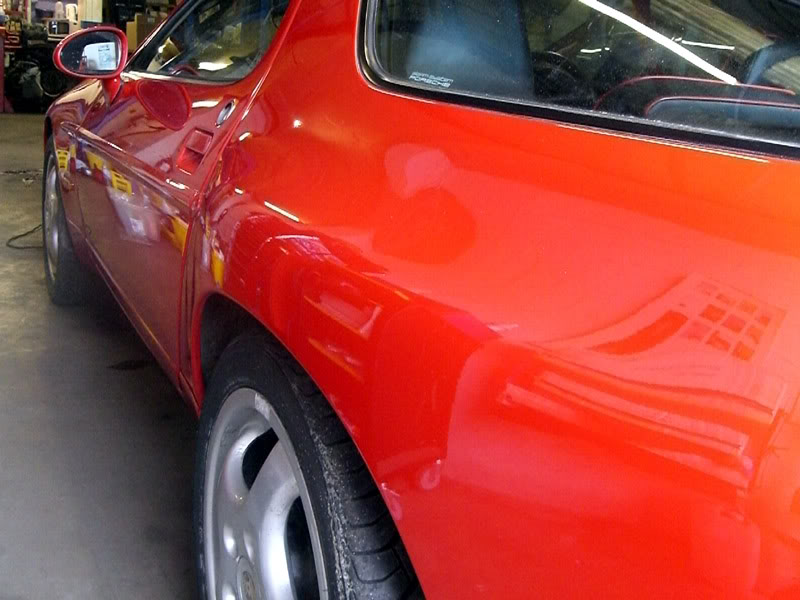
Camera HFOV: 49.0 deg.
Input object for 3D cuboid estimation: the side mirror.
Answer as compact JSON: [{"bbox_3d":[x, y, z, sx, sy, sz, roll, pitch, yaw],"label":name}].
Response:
[{"bbox_3d":[-0.853,-0.652,2.420,0.200,0.190,0.140,-2,16,-28],"label":"side mirror"}]

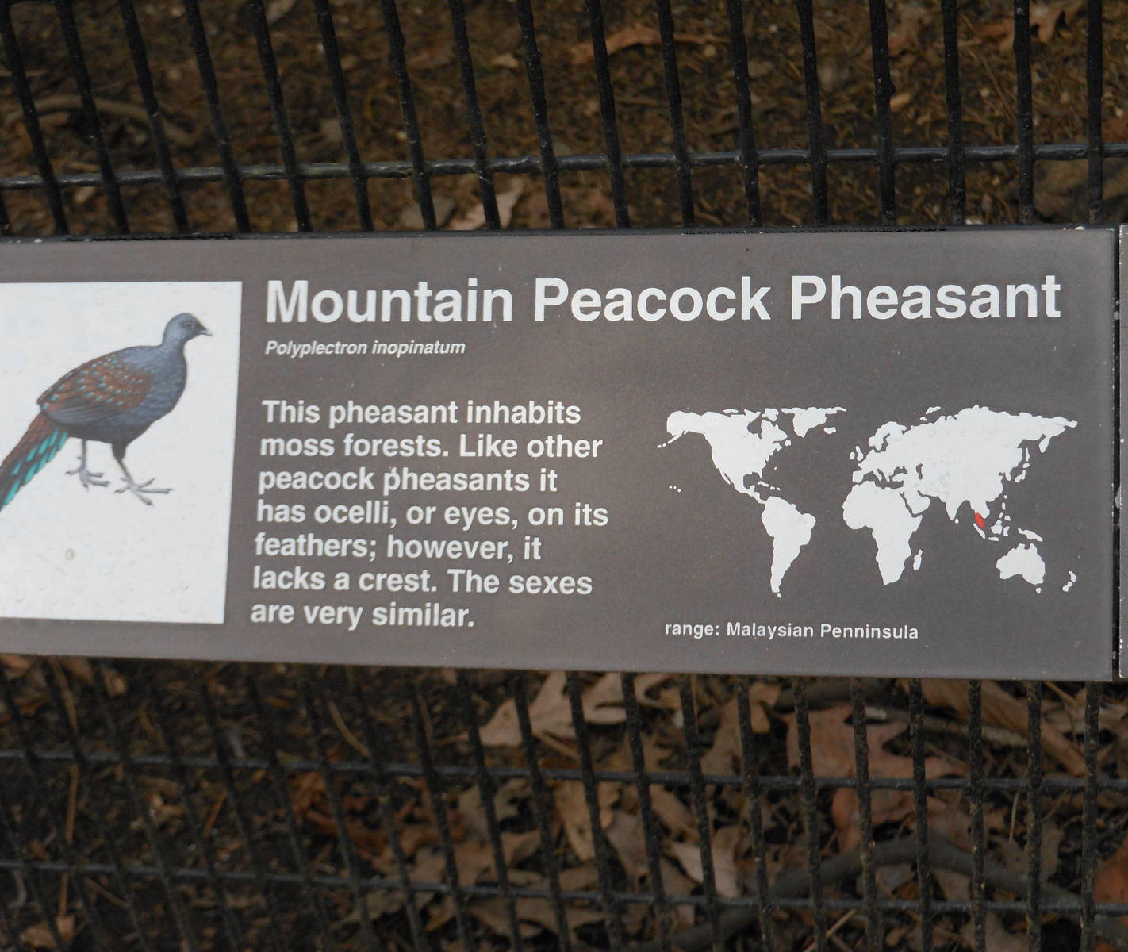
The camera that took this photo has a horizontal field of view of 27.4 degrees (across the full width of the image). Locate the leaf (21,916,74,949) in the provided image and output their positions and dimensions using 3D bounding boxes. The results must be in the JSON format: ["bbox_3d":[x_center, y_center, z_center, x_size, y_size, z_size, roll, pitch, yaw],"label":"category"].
[{"bbox_3d":[-0.363,0.321,1.628,0.039,0.015,0.028,-2,37,10],"label":"leaf"}]

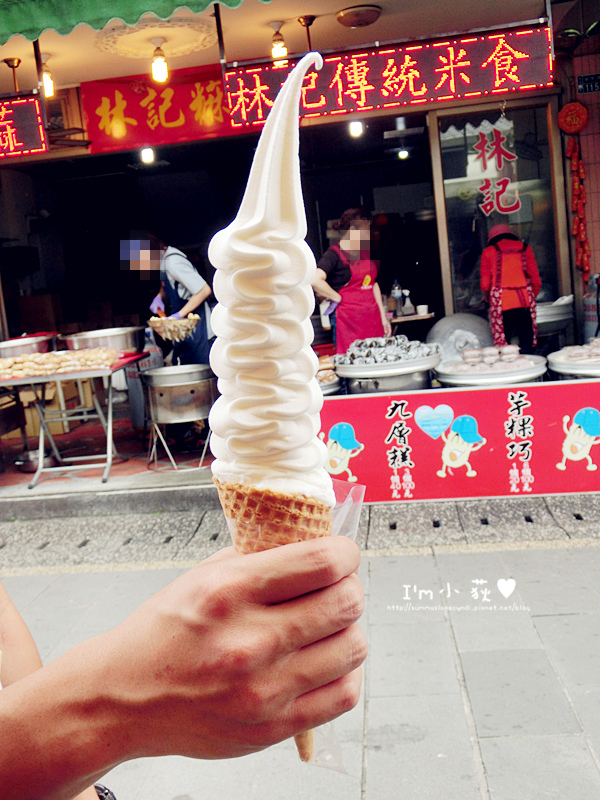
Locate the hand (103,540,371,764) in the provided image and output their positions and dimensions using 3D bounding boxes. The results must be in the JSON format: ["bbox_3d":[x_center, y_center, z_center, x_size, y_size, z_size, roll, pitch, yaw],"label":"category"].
[{"bbox_3d":[-0.030,0.115,0.405,0.118,0.100,0.085,-6,7,-6],"label":"hand"}]

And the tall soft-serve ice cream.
[{"bbox_3d":[-0.010,0.011,0.415,0.066,0.335,0.060,-5,7,6],"label":"tall soft-serve ice cream"}]

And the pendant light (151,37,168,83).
[{"bbox_3d":[-0.883,-2.138,5.522,0.105,0.275,0.105,-5,7,6],"label":"pendant light"}]

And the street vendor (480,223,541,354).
[{"bbox_3d":[1.462,-0.485,6.033,0.460,1.440,0.500,-5,7,6],"label":"street vendor"}]

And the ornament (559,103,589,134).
[{"bbox_3d":[1.895,-1.943,6.062,0.215,0.215,0.040,-5,7,6],"label":"ornament"}]

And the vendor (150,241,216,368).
[{"bbox_3d":[-0.898,-0.382,6.456,0.600,1.580,0.500,-9,8,-29],"label":"vendor"}]

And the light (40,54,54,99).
[{"bbox_3d":[-1.609,-2.064,5.595,0.105,0.275,0.105,-5,7,6],"label":"light"}]

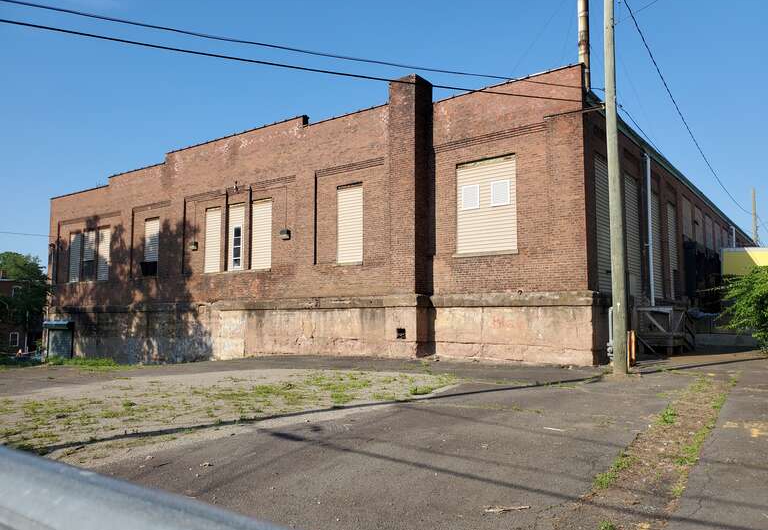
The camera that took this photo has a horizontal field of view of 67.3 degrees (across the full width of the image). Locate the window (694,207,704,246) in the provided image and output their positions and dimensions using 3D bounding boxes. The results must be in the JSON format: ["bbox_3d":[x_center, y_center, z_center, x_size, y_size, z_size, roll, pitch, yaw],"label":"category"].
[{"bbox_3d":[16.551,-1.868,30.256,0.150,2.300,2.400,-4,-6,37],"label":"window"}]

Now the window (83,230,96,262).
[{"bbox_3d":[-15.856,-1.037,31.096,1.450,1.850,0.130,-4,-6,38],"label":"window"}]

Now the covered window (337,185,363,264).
[{"bbox_3d":[-1.141,-1.383,19.673,1.170,2.780,0.130,-4,-6,38],"label":"covered window"}]

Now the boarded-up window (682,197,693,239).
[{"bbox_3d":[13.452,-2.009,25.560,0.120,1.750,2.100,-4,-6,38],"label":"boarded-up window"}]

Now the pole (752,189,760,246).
[{"bbox_3d":[29.857,-0.377,45.982,0.310,11.790,0.310,-4,-6,38],"label":"pole"}]

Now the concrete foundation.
[{"bbox_3d":[-7.183,2.871,23.464,31.000,2.800,1.200,-4,-6,38],"label":"concrete foundation"}]

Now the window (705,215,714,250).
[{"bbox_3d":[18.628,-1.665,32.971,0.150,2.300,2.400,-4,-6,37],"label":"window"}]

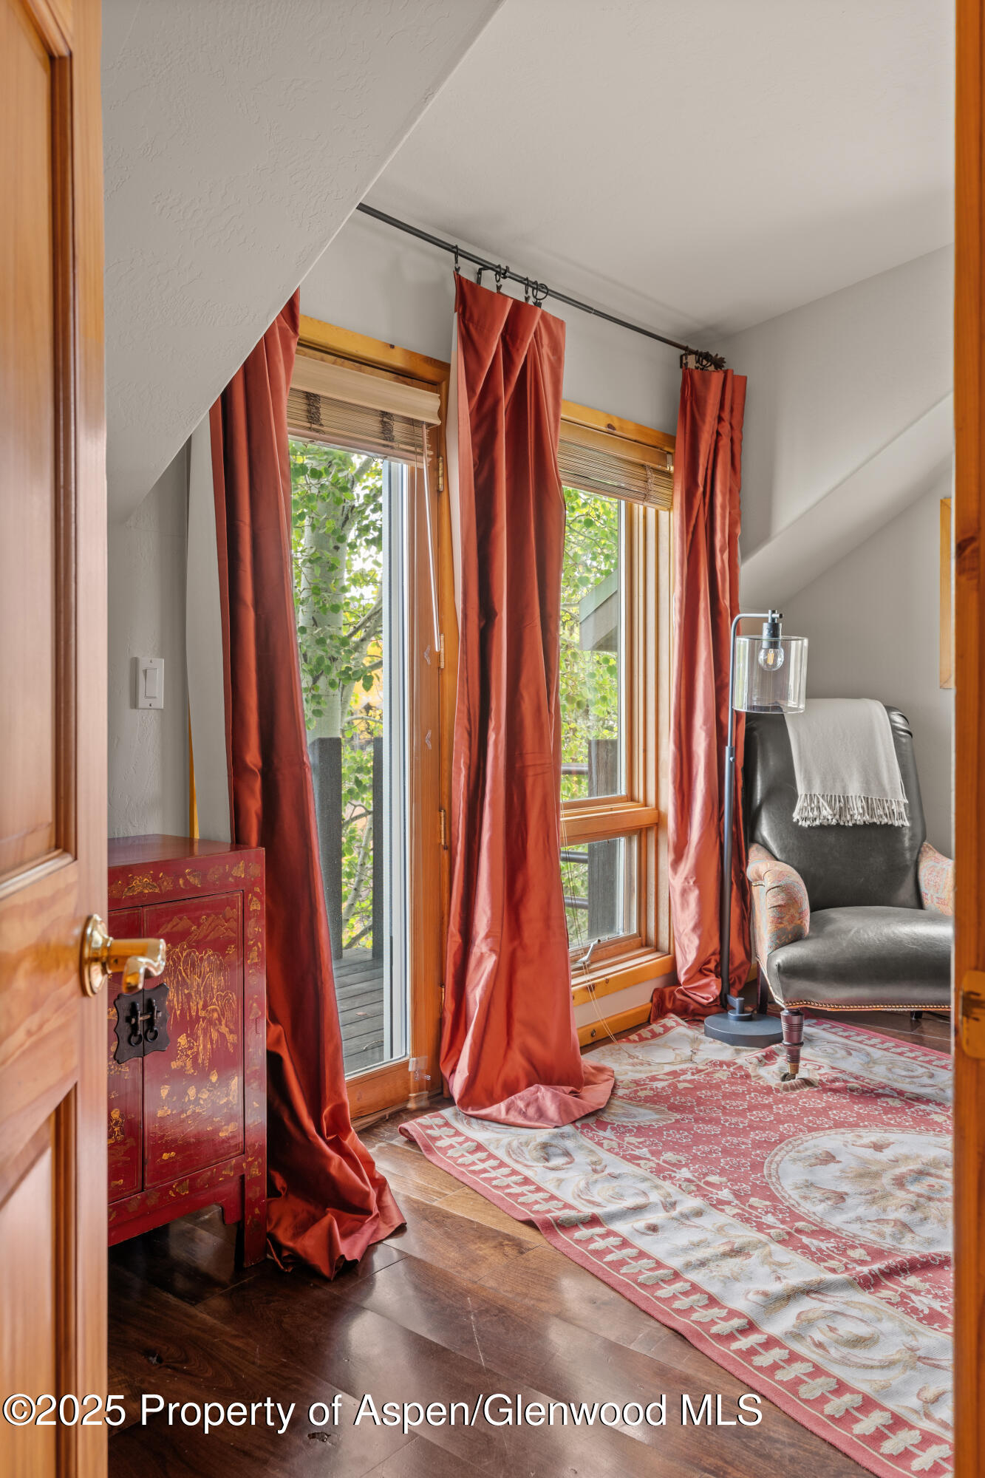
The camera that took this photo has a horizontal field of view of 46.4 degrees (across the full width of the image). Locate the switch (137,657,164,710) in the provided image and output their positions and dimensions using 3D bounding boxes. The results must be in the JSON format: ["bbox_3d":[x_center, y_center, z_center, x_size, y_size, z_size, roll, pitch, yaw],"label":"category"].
[{"bbox_3d":[-0.767,-0.125,2.597,0.014,0.115,0.071,2,2,40],"label":"switch"}]

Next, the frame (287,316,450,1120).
[{"bbox_3d":[-0.421,-0.018,3.069,0.100,2.160,0.960,2,2,40],"label":"frame"}]

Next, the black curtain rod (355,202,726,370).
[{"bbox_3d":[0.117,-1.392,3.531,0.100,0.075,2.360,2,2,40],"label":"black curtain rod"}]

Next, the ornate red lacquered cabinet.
[{"bbox_3d":[-0.797,0.660,2.292,0.352,0.862,0.588,2,2,40],"label":"ornate red lacquered cabinet"}]

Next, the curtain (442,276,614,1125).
[{"bbox_3d":[0.127,-0.134,3.379,0.330,2.370,0.540,2,2,40],"label":"curtain"}]

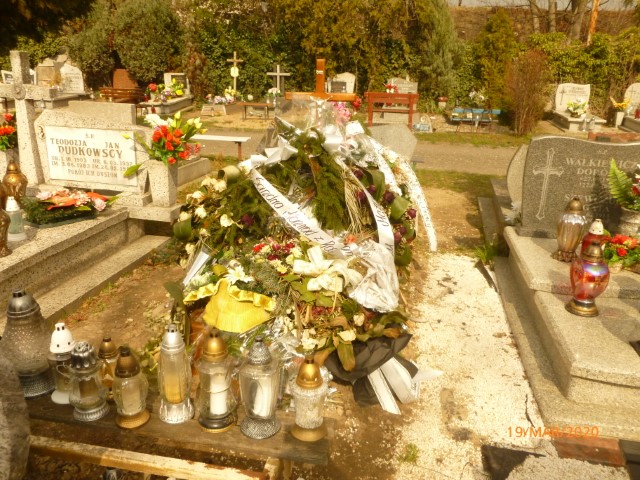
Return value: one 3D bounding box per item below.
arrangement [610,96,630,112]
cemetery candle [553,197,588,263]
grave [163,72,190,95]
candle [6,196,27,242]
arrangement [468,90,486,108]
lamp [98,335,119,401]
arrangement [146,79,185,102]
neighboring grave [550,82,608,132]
[{"bbox_3d":[7.198,-3.269,12.400,0.480,0.350,0.380,5,20,11],"label":"arrangement"},{"bbox_3d":[1.391,-0.061,2.869,0.165,0.345,0.165,5,20,11],"label":"cemetery candle"},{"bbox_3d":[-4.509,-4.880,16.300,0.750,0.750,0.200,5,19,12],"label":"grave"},{"bbox_3d":[-1.726,-0.119,2.920,0.110,0.245,0.110,5,20,11],"label":"candle"},{"bbox_3d":[3.876,-3.471,12.700,0.460,0.460,0.400,4,19,8],"label":"arrangement"},{"bbox_3d":[-0.677,0.413,1.670,0.085,0.230,0.085,5,20,11],"label":"lamp"},{"bbox_3d":[-4.148,-4.014,13.900,1.000,0.650,0.650,1,19,0],"label":"arrangement"},{"bbox_3d":[6.252,-3.256,12.436,0.900,1.070,2.100,6,20,12],"label":"neighboring grave"}]

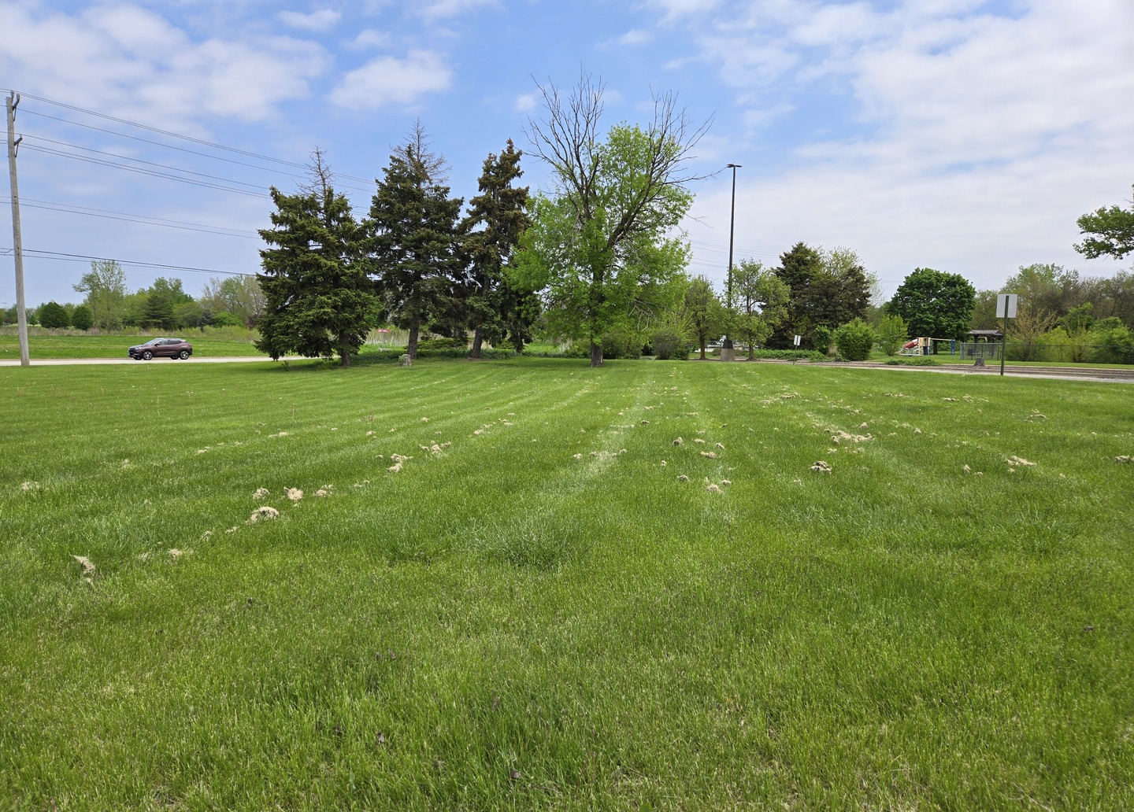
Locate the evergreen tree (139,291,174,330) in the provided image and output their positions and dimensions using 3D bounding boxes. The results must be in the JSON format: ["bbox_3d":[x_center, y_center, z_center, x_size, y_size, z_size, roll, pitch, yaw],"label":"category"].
[{"bbox_3d":[-73.449,-16.972,134.662,5.700,6.990,5.600,1,6,0],"label":"evergreen tree"}]

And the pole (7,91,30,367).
[{"bbox_3d":[-30.941,-9.857,42.464,2.400,15.194,0.500,5,7,39],"label":"pole"}]

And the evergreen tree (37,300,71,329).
[{"bbox_3d":[-91.793,-16.195,134.745,4.900,5.273,4.900,-3,7,-34],"label":"evergreen tree"}]

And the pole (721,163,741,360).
[{"bbox_3d":[8.617,-7.460,39.507,0.950,10.220,0.800,1,6,0],"label":"pole"}]

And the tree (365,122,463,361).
[{"bbox_3d":[-10.651,-11.241,52.227,6.700,15.952,6.700,0,6,-11],"label":"tree"}]

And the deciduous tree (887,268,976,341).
[{"bbox_3d":[39.731,-10.188,81.557,8.900,9.138,8.900,3,6,26],"label":"deciduous tree"}]

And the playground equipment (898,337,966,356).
[{"bbox_3d":[33.962,-5.506,69.913,5.900,1.800,3.200,-1,6,-18],"label":"playground equipment"}]

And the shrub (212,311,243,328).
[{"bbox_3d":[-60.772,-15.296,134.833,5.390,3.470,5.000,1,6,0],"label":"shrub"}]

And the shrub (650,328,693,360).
[{"bbox_3d":[7.197,-4.232,51.896,2.800,2.140,2.600,1,6,8],"label":"shrub"}]

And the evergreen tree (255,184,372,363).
[{"bbox_3d":[-11.904,-6.204,35.585,5.480,8.600,5.500,1,6,0],"label":"evergreen tree"}]

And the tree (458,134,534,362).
[{"bbox_3d":[-5.304,-11.229,54.250,5.600,15.483,5.600,0,6,-6],"label":"tree"}]

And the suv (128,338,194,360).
[{"bbox_3d":[-30.308,-4.275,56.222,1.820,1.620,4.380,5,7,39],"label":"suv"}]

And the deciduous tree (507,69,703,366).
[{"bbox_3d":[1.917,-8.721,35.839,9.230,13.690,8.800,1,6,0],"label":"deciduous tree"}]

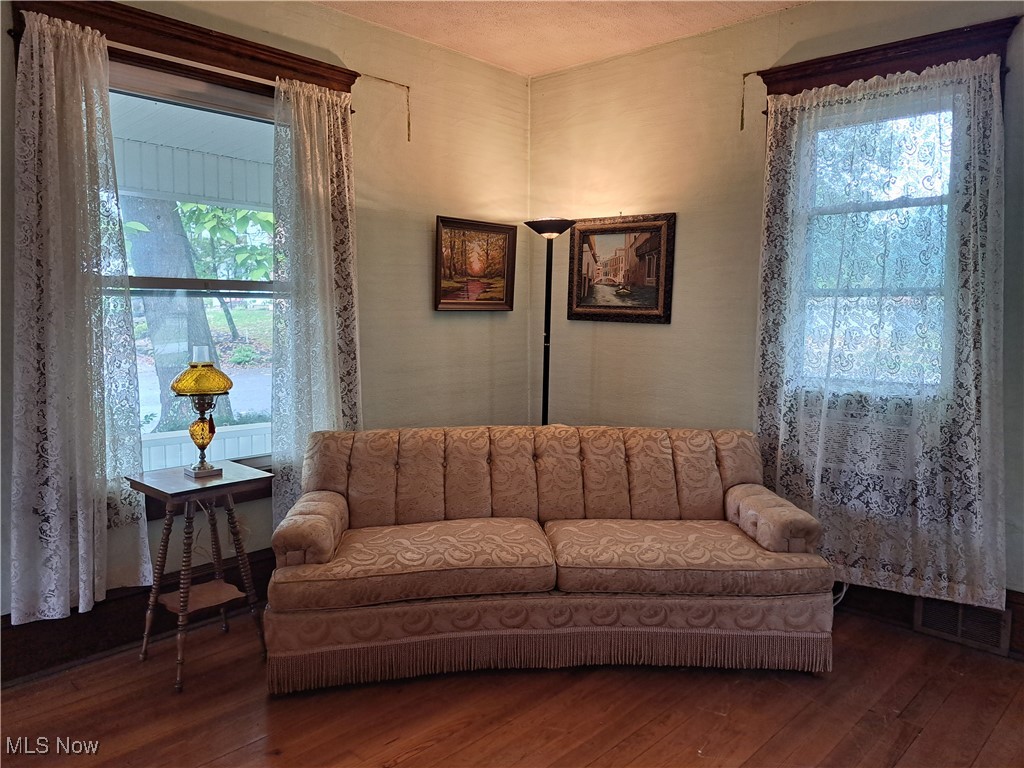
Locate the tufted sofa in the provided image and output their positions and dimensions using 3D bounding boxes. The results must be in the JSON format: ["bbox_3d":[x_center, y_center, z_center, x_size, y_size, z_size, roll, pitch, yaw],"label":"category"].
[{"bbox_3d":[0.153,0.655,3.039,2.150,0.800,0.970,0,7,-5],"label":"tufted sofa"}]

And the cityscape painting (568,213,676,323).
[{"bbox_3d":[0.597,-0.635,3.962,0.698,0.575,0.050,7,9,42],"label":"cityscape painting"}]

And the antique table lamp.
[{"bbox_3d":[-1.197,0.099,2.746,0.242,0.493,0.242,7,9,42],"label":"antique table lamp"}]

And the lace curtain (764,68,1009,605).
[{"bbox_3d":[1.552,-0.197,3.036,1.070,2.180,0.120,7,9,42],"label":"lace curtain"}]

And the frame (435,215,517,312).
[{"bbox_3d":[-0.202,-0.673,4.074,0.040,0.505,0.630,7,9,42],"label":"frame"}]

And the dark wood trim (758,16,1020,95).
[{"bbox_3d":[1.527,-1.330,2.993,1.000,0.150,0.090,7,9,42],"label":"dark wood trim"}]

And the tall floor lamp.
[{"bbox_3d":[0.183,0.046,3.825,0.272,1.829,0.272,0,7,-5],"label":"tall floor lamp"}]

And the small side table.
[{"bbox_3d":[-1.195,0.712,2.753,0.370,0.727,0.385,7,9,42],"label":"small side table"}]

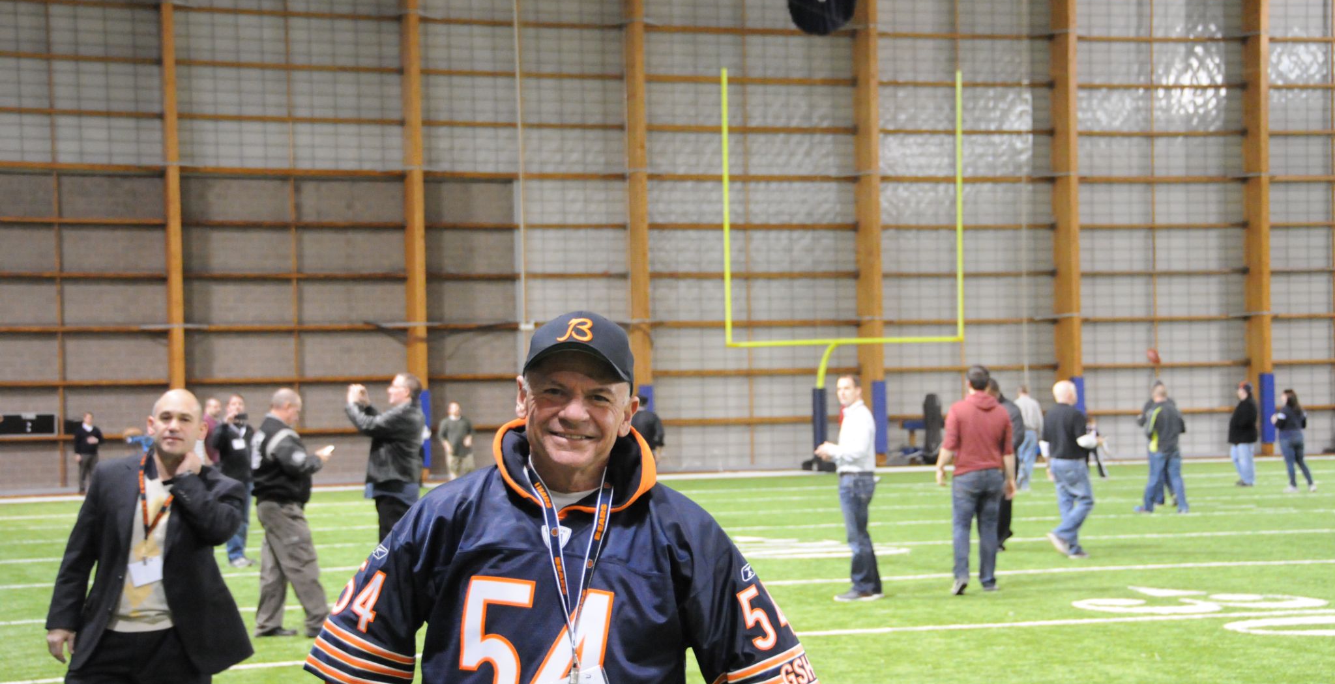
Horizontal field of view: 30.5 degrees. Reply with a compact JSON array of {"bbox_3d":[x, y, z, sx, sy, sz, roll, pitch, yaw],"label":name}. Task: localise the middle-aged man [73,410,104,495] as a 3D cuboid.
[{"bbox_3d":[-12.539,2.387,52.976,0.620,1.790,0.420,-1,-2,-11],"label":"middle-aged man"}]

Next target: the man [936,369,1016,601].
[{"bbox_3d":[2.526,1.122,20.075,0.660,1.850,0.480,-1,-2,6],"label":"man"}]

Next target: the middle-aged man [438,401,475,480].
[{"bbox_3d":[-4.061,2.033,46.976,0.680,1.780,0.440,-1,-2,-3],"label":"middle-aged man"}]

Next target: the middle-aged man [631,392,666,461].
[{"bbox_3d":[-0.312,1.742,39.475,0.600,1.800,0.420,-1,-2,6],"label":"middle-aged man"}]

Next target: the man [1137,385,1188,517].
[{"bbox_3d":[6.762,1.484,33.376,0.640,1.730,0.480,-1,-2,-18],"label":"man"}]

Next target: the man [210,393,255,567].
[{"bbox_3d":[-4.609,1.464,25.975,0.560,1.820,0.480,-1,-2,-18],"label":"man"}]

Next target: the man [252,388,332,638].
[{"bbox_3d":[-2.684,1.212,17.426,0.660,1.770,0.540,0,-2,-30],"label":"man"}]

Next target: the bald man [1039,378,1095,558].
[{"bbox_3d":[4.007,1.262,24.526,0.560,1.750,0.580,-3,-2,41],"label":"bald man"}]

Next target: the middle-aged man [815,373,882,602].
[{"bbox_3d":[1.451,1.150,19.575,0.520,1.800,0.500,-1,-2,7],"label":"middle-aged man"}]

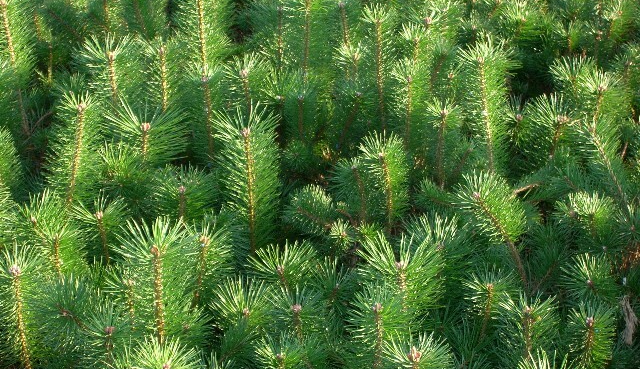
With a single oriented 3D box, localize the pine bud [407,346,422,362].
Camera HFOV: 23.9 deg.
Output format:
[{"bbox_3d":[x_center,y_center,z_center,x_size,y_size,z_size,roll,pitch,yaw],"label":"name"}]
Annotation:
[{"bbox_3d":[0.125,0.224,2.000,0.019,0.021,0.018,0,32,0],"label":"pine bud"}]

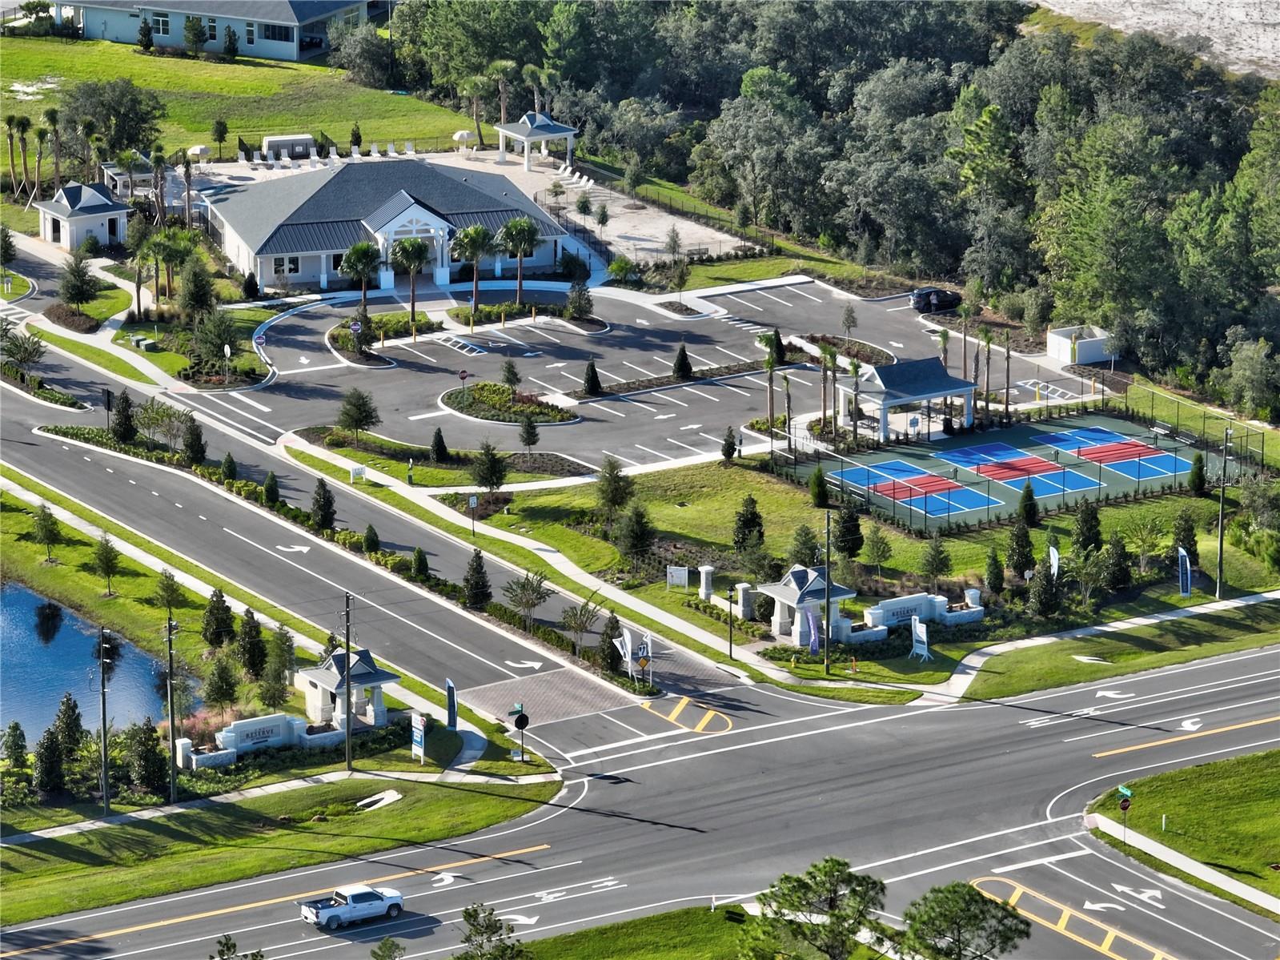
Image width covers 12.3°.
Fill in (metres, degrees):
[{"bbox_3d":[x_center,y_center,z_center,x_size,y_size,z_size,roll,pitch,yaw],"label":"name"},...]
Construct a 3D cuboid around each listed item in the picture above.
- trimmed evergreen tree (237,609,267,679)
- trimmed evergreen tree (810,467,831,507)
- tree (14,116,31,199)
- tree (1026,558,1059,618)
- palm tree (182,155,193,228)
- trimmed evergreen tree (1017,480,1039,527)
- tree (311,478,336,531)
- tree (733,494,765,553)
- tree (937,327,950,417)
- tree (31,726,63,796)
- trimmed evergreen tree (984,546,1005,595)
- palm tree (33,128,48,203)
[{"bbox_3d":[-25.480,10.618,390.657,1.903,4.511,1.903,0,16,0],"label":"trimmed evergreen tree"},{"bbox_3d":[12.954,0.379,428.280,1.439,2.810,1.439,0,16,0],"label":"trimmed evergreen tree"},{"bbox_3d":[-51.898,-27.068,500.549,1.558,7.140,1.558,0,16,0],"label":"tree"},{"bbox_3d":[25.969,6.866,383.147,2.058,3.785,2.058,0,16,0],"label":"tree"},{"bbox_3d":[-37.192,-23.681,488.781,0.905,6.730,0.905,0,16,0],"label":"palm tree"},{"bbox_3d":[26.620,1.573,407.464,1.440,3.060,1.440,0,16,0],"label":"trimmed evergreen tree"},{"bbox_3d":[-21.443,1.598,403.657,1.728,3.600,1.728,0,16,0],"label":"tree"},{"bbox_3d":[7.475,2.987,406.089,2.118,4.158,2.118,0,16,0],"label":"tree"},{"bbox_3d":[21.967,-7.762,430.175,0.941,6.720,0.941,0,16,0],"label":"tree"},{"bbox_3d":[-35.608,16.860,357.764,1.866,4.181,1.866,0,16,0],"label":"tree"},{"bbox_3d":[24.279,6.144,407.420,1.369,3.257,1.369,0,16,0],"label":"trimmed evergreen tree"},{"bbox_3d":[-51.239,-26.802,507.045,1.500,6.326,1.500,0,16,0],"label":"palm tree"}]

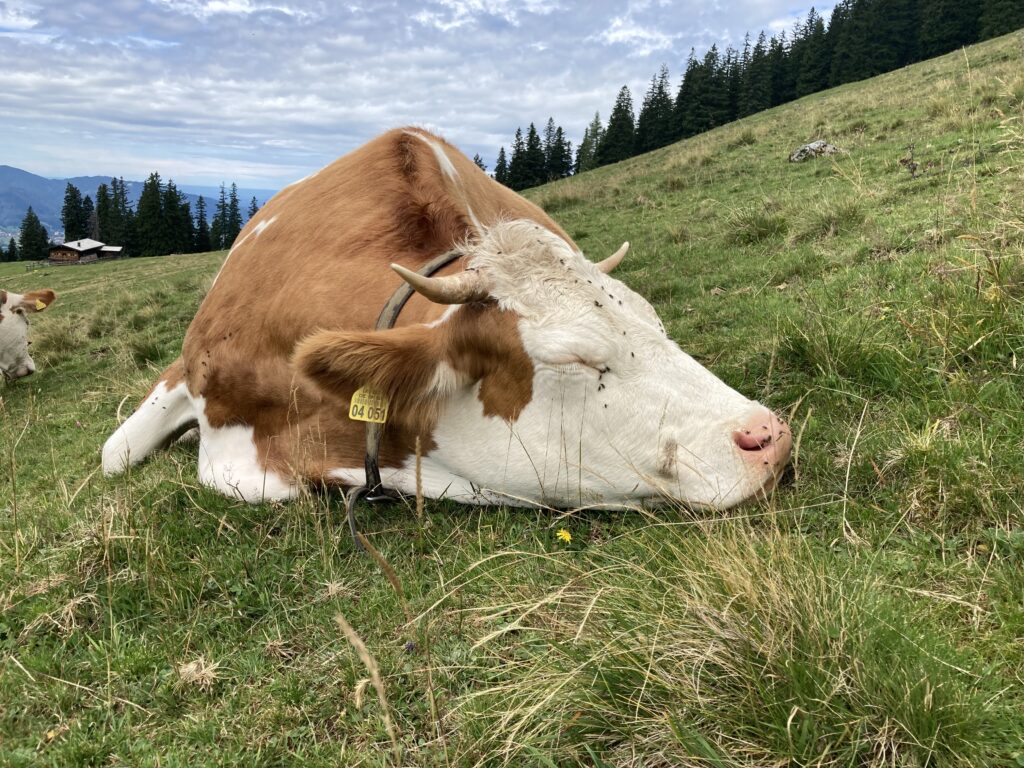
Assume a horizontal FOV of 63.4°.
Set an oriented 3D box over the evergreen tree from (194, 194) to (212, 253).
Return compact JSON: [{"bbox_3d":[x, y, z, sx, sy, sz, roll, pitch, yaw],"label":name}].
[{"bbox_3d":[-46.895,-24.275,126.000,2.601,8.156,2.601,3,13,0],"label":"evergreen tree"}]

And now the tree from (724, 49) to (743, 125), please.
[{"bbox_3d":[48.982,-66.220,184.000,4.000,16.422,4.000,3,13,0],"label":"tree"}]

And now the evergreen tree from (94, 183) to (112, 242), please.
[{"bbox_3d":[-112.445,-45.318,228.000,4.541,19.739,4.541,3,13,0],"label":"evergreen tree"}]

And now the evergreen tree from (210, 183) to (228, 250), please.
[{"bbox_3d":[-78.395,-44.809,222.000,4.622,17.891,4.622,3,13,0],"label":"evergreen tree"}]

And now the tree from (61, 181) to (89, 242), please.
[{"bbox_3d":[-119.371,-44.781,226.000,7.176,19.836,7.176,3,13,0],"label":"tree"}]

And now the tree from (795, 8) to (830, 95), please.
[{"bbox_3d":[62.400,-68.626,172.000,6.812,17.367,6.812,3,13,0],"label":"tree"}]

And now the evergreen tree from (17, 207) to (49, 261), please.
[{"bbox_3d":[-68.218,-21.483,118.000,4.331,7.166,4.331,3,13,0],"label":"evergreen tree"}]

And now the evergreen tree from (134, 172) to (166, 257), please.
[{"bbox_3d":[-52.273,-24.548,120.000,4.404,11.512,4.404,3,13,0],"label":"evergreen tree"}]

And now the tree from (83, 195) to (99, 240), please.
[{"bbox_3d":[-116.590,-44.027,229.731,4.715,16.650,4.715,-4,15,-26],"label":"tree"}]

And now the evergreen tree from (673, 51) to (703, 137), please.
[{"bbox_3d":[38.986,-64.196,184.000,6.149,18.571,6.149,3,13,0],"label":"evergreen tree"}]

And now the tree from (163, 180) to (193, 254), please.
[{"bbox_3d":[-93.718,-46.553,232.827,8.433,20.710,8.433,-2,14,-22],"label":"tree"}]

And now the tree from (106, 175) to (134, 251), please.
[{"bbox_3d":[-105.725,-45.276,224.479,7.317,21.290,7.317,-3,15,-25],"label":"tree"}]

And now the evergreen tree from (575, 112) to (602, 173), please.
[{"bbox_3d":[18.656,-58.713,202.000,6.549,14.316,6.549,3,13,0],"label":"evergreen tree"}]

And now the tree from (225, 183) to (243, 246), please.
[{"bbox_3d":[-77.866,-47.158,232.212,5.046,18.170,5.046,-1,14,-18],"label":"tree"}]

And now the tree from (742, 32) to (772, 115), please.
[{"bbox_3d":[52.758,-66.411,178.000,5.873,17.059,5.873,3,13,0],"label":"tree"}]

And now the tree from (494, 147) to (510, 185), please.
[{"bbox_3d":[-2.546,-57.994,222.000,4.154,10.904,4.154,3,13,0],"label":"tree"}]

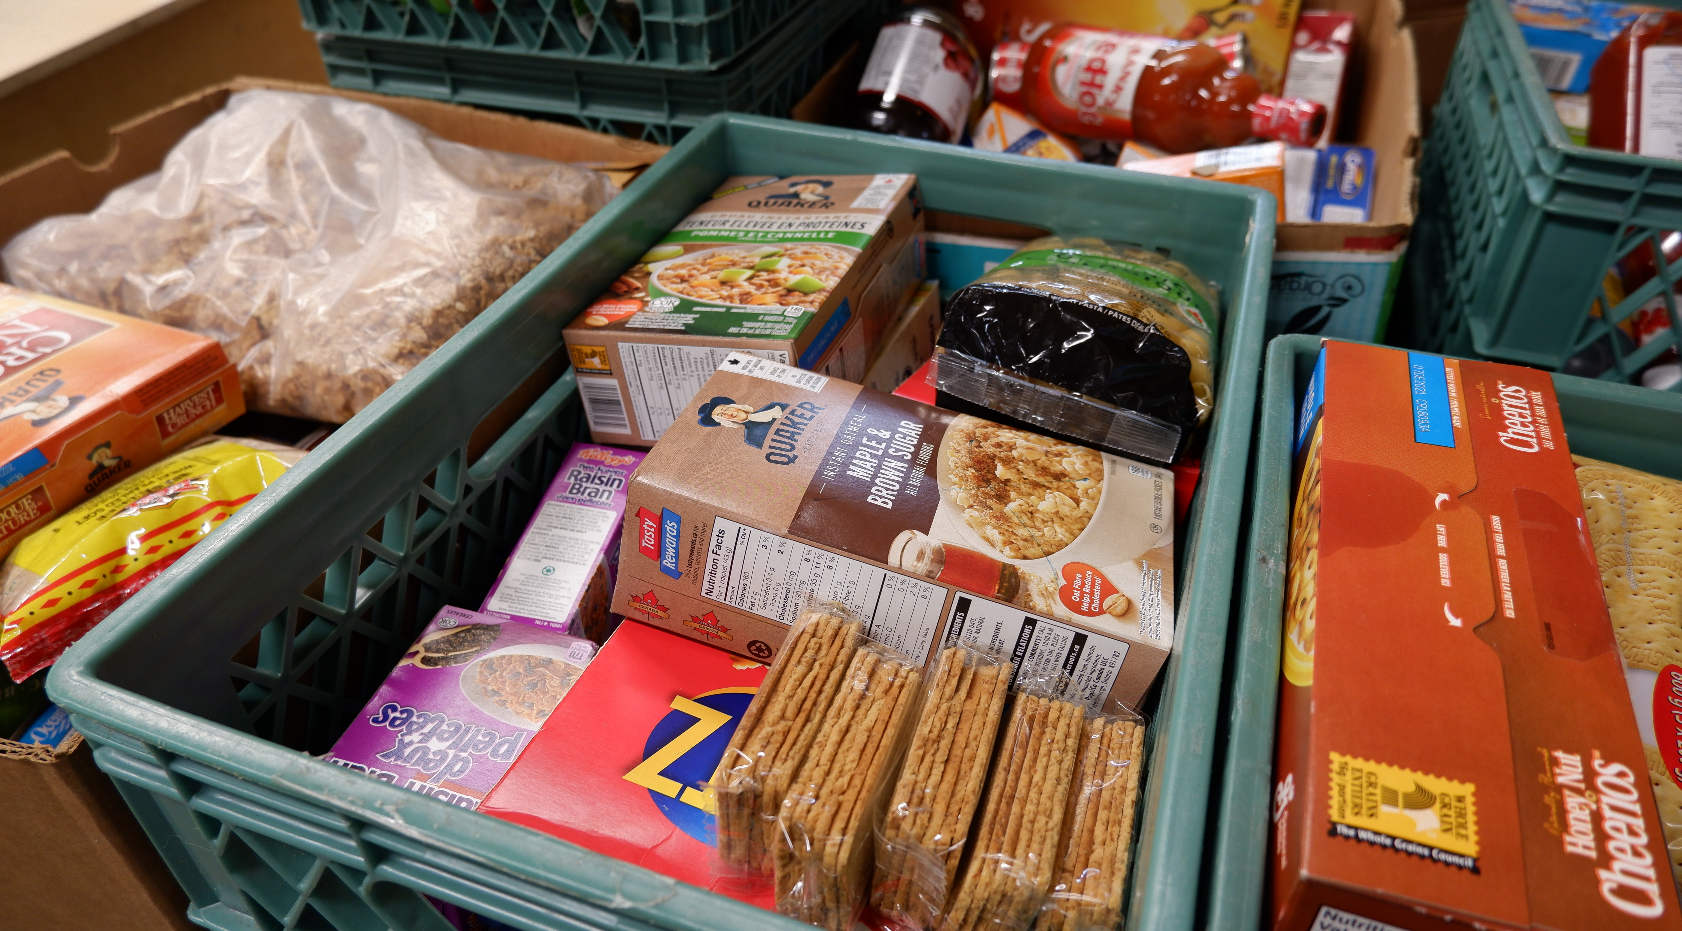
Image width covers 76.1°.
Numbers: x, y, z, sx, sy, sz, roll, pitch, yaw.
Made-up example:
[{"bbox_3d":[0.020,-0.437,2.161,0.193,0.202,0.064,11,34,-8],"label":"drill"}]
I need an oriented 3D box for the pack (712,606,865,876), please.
[{"bbox_3d":[-0.017,0.094,0.367,0.023,0.046,0.079,17,48,13],"label":"pack"}]

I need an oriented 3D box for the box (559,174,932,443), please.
[{"bbox_3d":[-0.038,-0.084,0.546,0.111,0.059,0.192,5,35,19],"label":"box"}]

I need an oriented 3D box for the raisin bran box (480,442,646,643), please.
[{"bbox_3d":[-0.127,0.055,0.518,0.038,0.072,0.112,10,43,4],"label":"raisin bran box"}]

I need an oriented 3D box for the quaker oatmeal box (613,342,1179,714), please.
[{"bbox_3d":[0.026,0.030,0.424,0.193,0.062,0.111,16,34,7],"label":"quaker oatmeal box"}]

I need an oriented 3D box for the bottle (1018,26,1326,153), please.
[{"bbox_3d":[0.212,-0.239,0.695,0.195,0.062,0.062,28,27,37],"label":"bottle"}]

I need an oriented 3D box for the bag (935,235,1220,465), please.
[{"bbox_3d":[0.119,-0.068,0.516,0.110,0.062,0.165,18,24,13],"label":"bag"}]

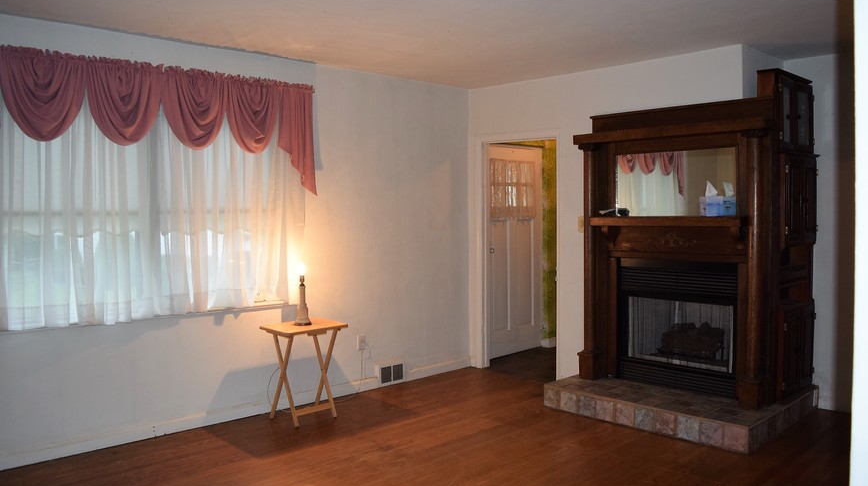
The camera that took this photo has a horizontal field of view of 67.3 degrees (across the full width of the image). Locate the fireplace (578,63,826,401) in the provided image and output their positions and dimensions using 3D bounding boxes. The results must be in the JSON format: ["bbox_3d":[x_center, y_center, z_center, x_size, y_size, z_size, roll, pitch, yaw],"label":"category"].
[{"bbox_3d":[1.883,-0.044,4.766,0.970,2.140,1.385,-3,4,-44],"label":"fireplace"}]

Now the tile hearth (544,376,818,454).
[{"bbox_3d":[1.777,1.109,4.721,1.275,0.158,1.430,-3,4,-44],"label":"tile hearth"}]

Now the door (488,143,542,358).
[{"bbox_3d":[0.807,0.080,6.549,0.899,2.060,0.045,-3,4,-43],"label":"door"}]

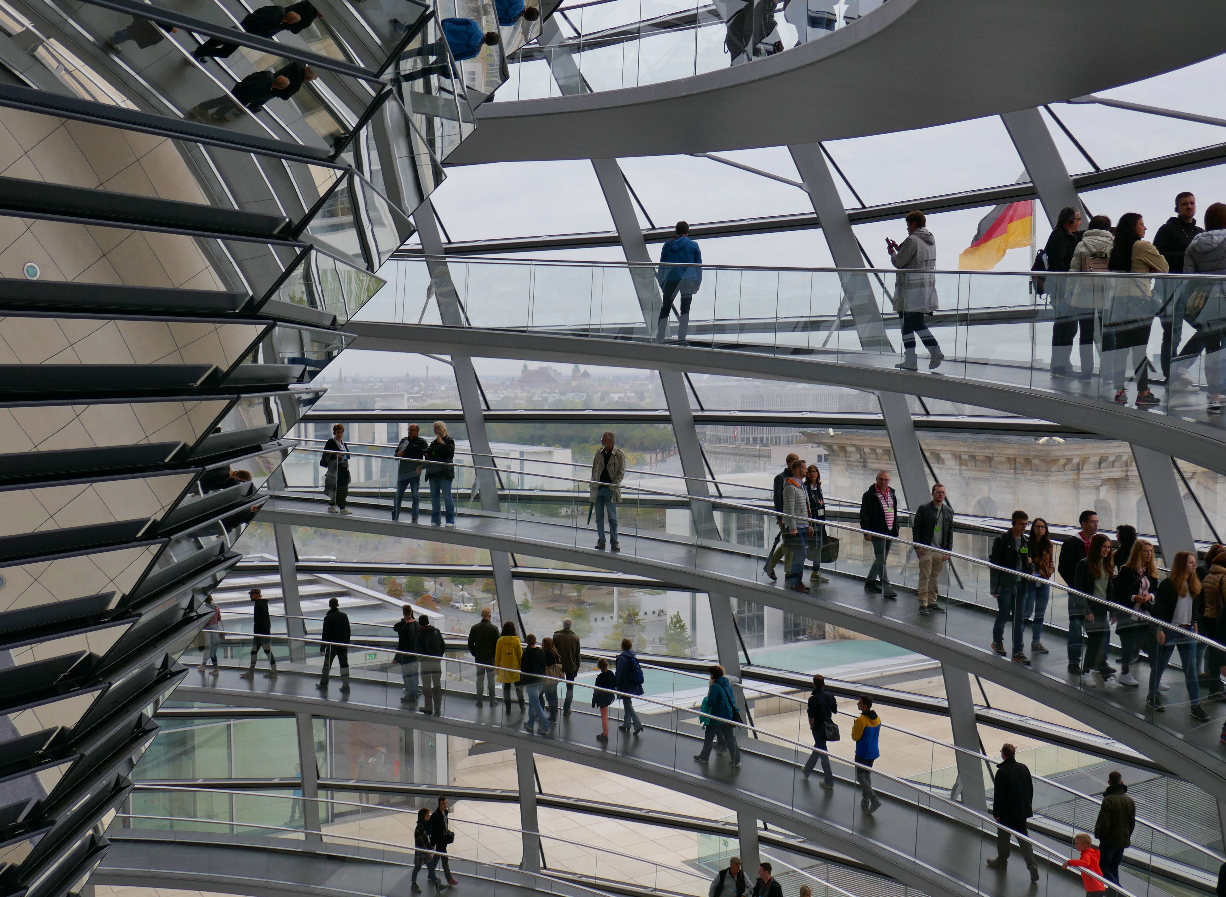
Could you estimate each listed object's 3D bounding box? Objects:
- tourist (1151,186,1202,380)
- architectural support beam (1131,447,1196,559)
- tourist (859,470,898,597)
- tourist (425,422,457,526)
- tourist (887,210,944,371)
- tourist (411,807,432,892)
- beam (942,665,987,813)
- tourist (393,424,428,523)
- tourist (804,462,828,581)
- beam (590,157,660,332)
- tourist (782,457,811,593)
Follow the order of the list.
[{"bbox_3d":[5.342,-1.478,12.650,0.560,1.830,0.420,-2,4,-37],"label":"tourist"},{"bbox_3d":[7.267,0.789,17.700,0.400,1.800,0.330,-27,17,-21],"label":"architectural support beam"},{"bbox_3d":[3.821,1.200,19.274,0.530,1.757,0.500,-3,4,-36],"label":"tourist"},{"bbox_3d":[-2.971,0.440,23.087,0.520,1.746,0.400,2,4,30],"label":"tourist"},{"bbox_3d":[3.481,-1.803,15.420,0.600,1.814,0.500,3,5,45],"label":"tourist"},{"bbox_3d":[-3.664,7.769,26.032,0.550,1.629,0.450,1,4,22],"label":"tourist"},{"bbox_3d":[5.904,4.753,22.186,0.340,2.649,0.320,-21,15,-38],"label":"beam"},{"bbox_3d":[-3.506,0.427,23.159,0.580,1.688,0.400,0,4,14],"label":"tourist"},{"bbox_3d":[3.032,1.117,19.941,0.480,1.708,0.420,-3,4,-33],"label":"tourist"},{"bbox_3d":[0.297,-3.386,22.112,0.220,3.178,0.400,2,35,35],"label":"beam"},{"bbox_3d":[2.557,1.067,18.700,0.360,1.820,0.500,2,4,32],"label":"tourist"}]

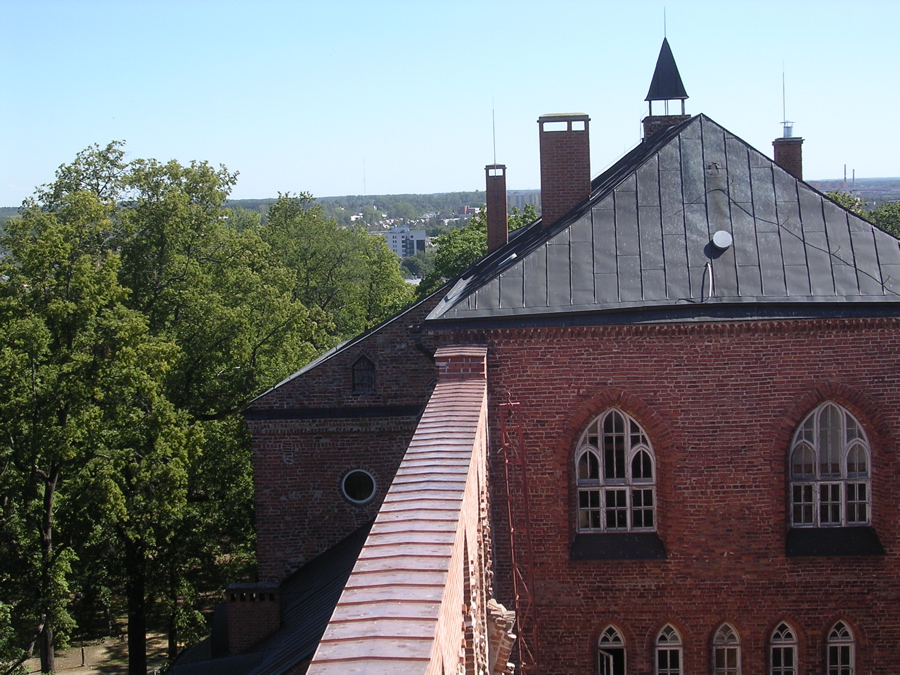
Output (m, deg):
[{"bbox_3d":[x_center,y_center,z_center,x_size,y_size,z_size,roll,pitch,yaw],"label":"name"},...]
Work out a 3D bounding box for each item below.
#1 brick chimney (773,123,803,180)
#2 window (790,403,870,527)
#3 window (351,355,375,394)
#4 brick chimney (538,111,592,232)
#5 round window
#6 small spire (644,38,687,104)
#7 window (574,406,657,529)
[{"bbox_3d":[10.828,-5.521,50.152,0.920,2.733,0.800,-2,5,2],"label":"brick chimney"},{"bbox_3d":[8.532,2.855,34.936,1.777,2.822,0.220,-2,5,2],"label":"window"},{"bbox_3d":[-2.604,1.094,46.423,0.716,1.212,0.200,-2,5,2],"label":"window"},{"bbox_3d":[2.784,-4.032,37.915,1.240,2.793,0.750,-2,5,2],"label":"brick chimney"},{"bbox_3d":[-2.719,4.457,46.741,1.036,1.077,0.200,-2,5,2],"label":"round window"},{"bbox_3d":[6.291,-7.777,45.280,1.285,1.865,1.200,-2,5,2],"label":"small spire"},{"bbox_3d":[3.726,3.011,35.121,1.817,2.826,0.220,-2,5,2],"label":"window"}]

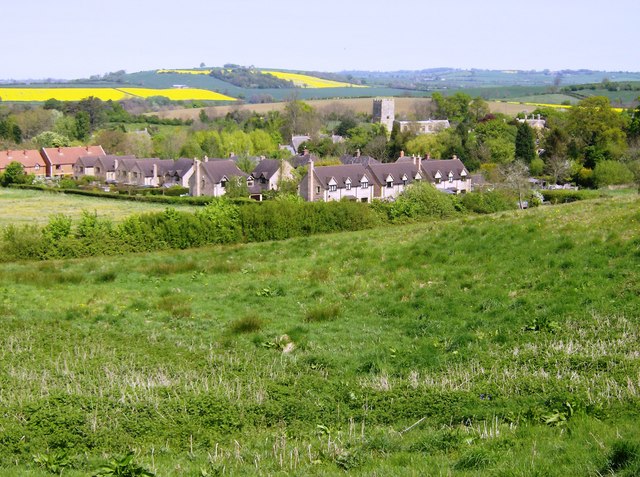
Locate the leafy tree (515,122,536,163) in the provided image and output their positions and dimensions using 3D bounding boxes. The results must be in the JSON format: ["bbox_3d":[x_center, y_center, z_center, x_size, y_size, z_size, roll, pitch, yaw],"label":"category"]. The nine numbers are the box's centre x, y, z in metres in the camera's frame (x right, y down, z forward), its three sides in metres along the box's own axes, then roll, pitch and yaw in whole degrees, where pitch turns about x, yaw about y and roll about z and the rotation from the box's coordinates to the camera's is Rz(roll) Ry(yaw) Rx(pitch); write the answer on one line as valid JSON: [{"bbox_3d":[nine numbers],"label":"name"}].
[{"bbox_3d":[55.700,-25.750,280.000,5.960,11.380,5.670,0,8,0],"label":"leafy tree"}]

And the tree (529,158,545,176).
[{"bbox_3d":[53.440,-17.400,255.000,4.070,4.740,3.870,0,8,0],"label":"tree"}]

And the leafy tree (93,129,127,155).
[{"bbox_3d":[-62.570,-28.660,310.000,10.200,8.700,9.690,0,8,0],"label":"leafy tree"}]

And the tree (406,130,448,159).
[{"bbox_3d":[31.440,-27.020,305.000,12.990,9.850,12.340,0,8,0],"label":"tree"}]

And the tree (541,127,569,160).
[{"bbox_3d":[62.430,-24.890,275.000,7.450,9.850,7.080,0,8,0],"label":"tree"}]

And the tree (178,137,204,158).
[{"bbox_3d":[-35.450,-24.550,285.000,7.170,7.170,6.810,0,8,0],"label":"tree"}]

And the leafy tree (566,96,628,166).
[{"bbox_3d":[69.060,-25.230,258.000,14.990,20.690,14.240,0,8,0],"label":"leafy tree"}]

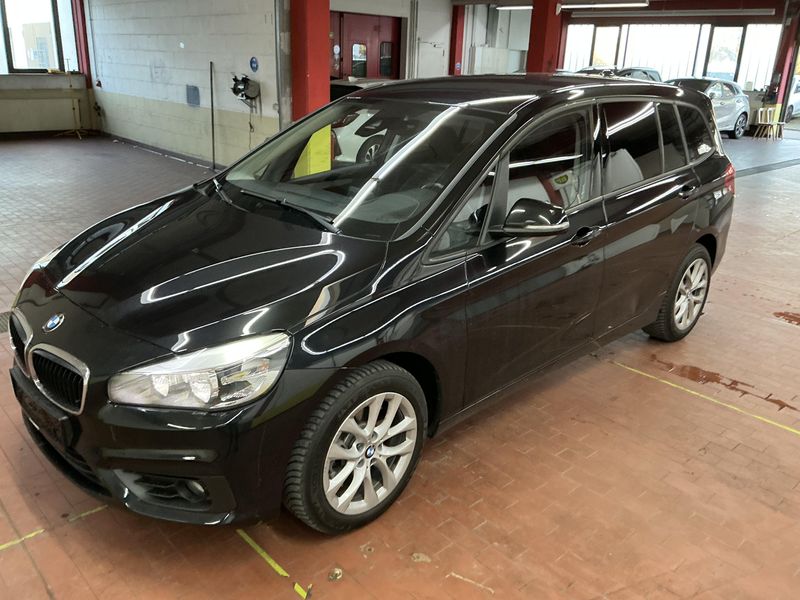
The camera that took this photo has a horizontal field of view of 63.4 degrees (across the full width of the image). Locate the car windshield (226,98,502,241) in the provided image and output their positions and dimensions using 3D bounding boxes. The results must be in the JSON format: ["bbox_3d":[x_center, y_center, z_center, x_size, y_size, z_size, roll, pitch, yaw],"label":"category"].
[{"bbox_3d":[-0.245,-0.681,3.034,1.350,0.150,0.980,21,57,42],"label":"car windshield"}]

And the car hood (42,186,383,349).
[{"bbox_3d":[-0.840,-0.193,2.578,0.830,0.340,1.480,-16,26,-42],"label":"car hood"}]

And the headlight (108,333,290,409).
[{"bbox_3d":[-0.628,0.216,2.037,0.510,0.240,0.300,11,22,22],"label":"headlight"}]

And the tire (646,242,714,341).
[{"bbox_3d":[1.836,-0.063,4.280,0.655,0.655,0.210,-17,27,-41],"label":"tire"}]

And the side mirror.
[{"bbox_3d":[0.530,-0.341,2.597,0.200,0.165,0.220,-16,26,-42],"label":"side mirror"}]

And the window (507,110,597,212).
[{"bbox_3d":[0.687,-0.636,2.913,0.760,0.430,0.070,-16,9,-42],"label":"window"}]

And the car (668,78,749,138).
[{"bbox_3d":[7.360,-5.010,16.850,4.200,1.530,1.800,-14,26,-37],"label":"car"}]

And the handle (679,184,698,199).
[{"bbox_3d":[1.645,-0.618,3.685,0.210,0.060,0.055,-17,27,-41],"label":"handle"}]

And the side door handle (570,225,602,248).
[{"bbox_3d":[0.865,-0.300,3.000,0.240,0.062,0.060,-16,26,-42],"label":"side door handle"}]

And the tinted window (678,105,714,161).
[{"bbox_3d":[1.862,-1.049,4.042,0.070,0.360,0.520,-2,12,41],"label":"tinted window"}]

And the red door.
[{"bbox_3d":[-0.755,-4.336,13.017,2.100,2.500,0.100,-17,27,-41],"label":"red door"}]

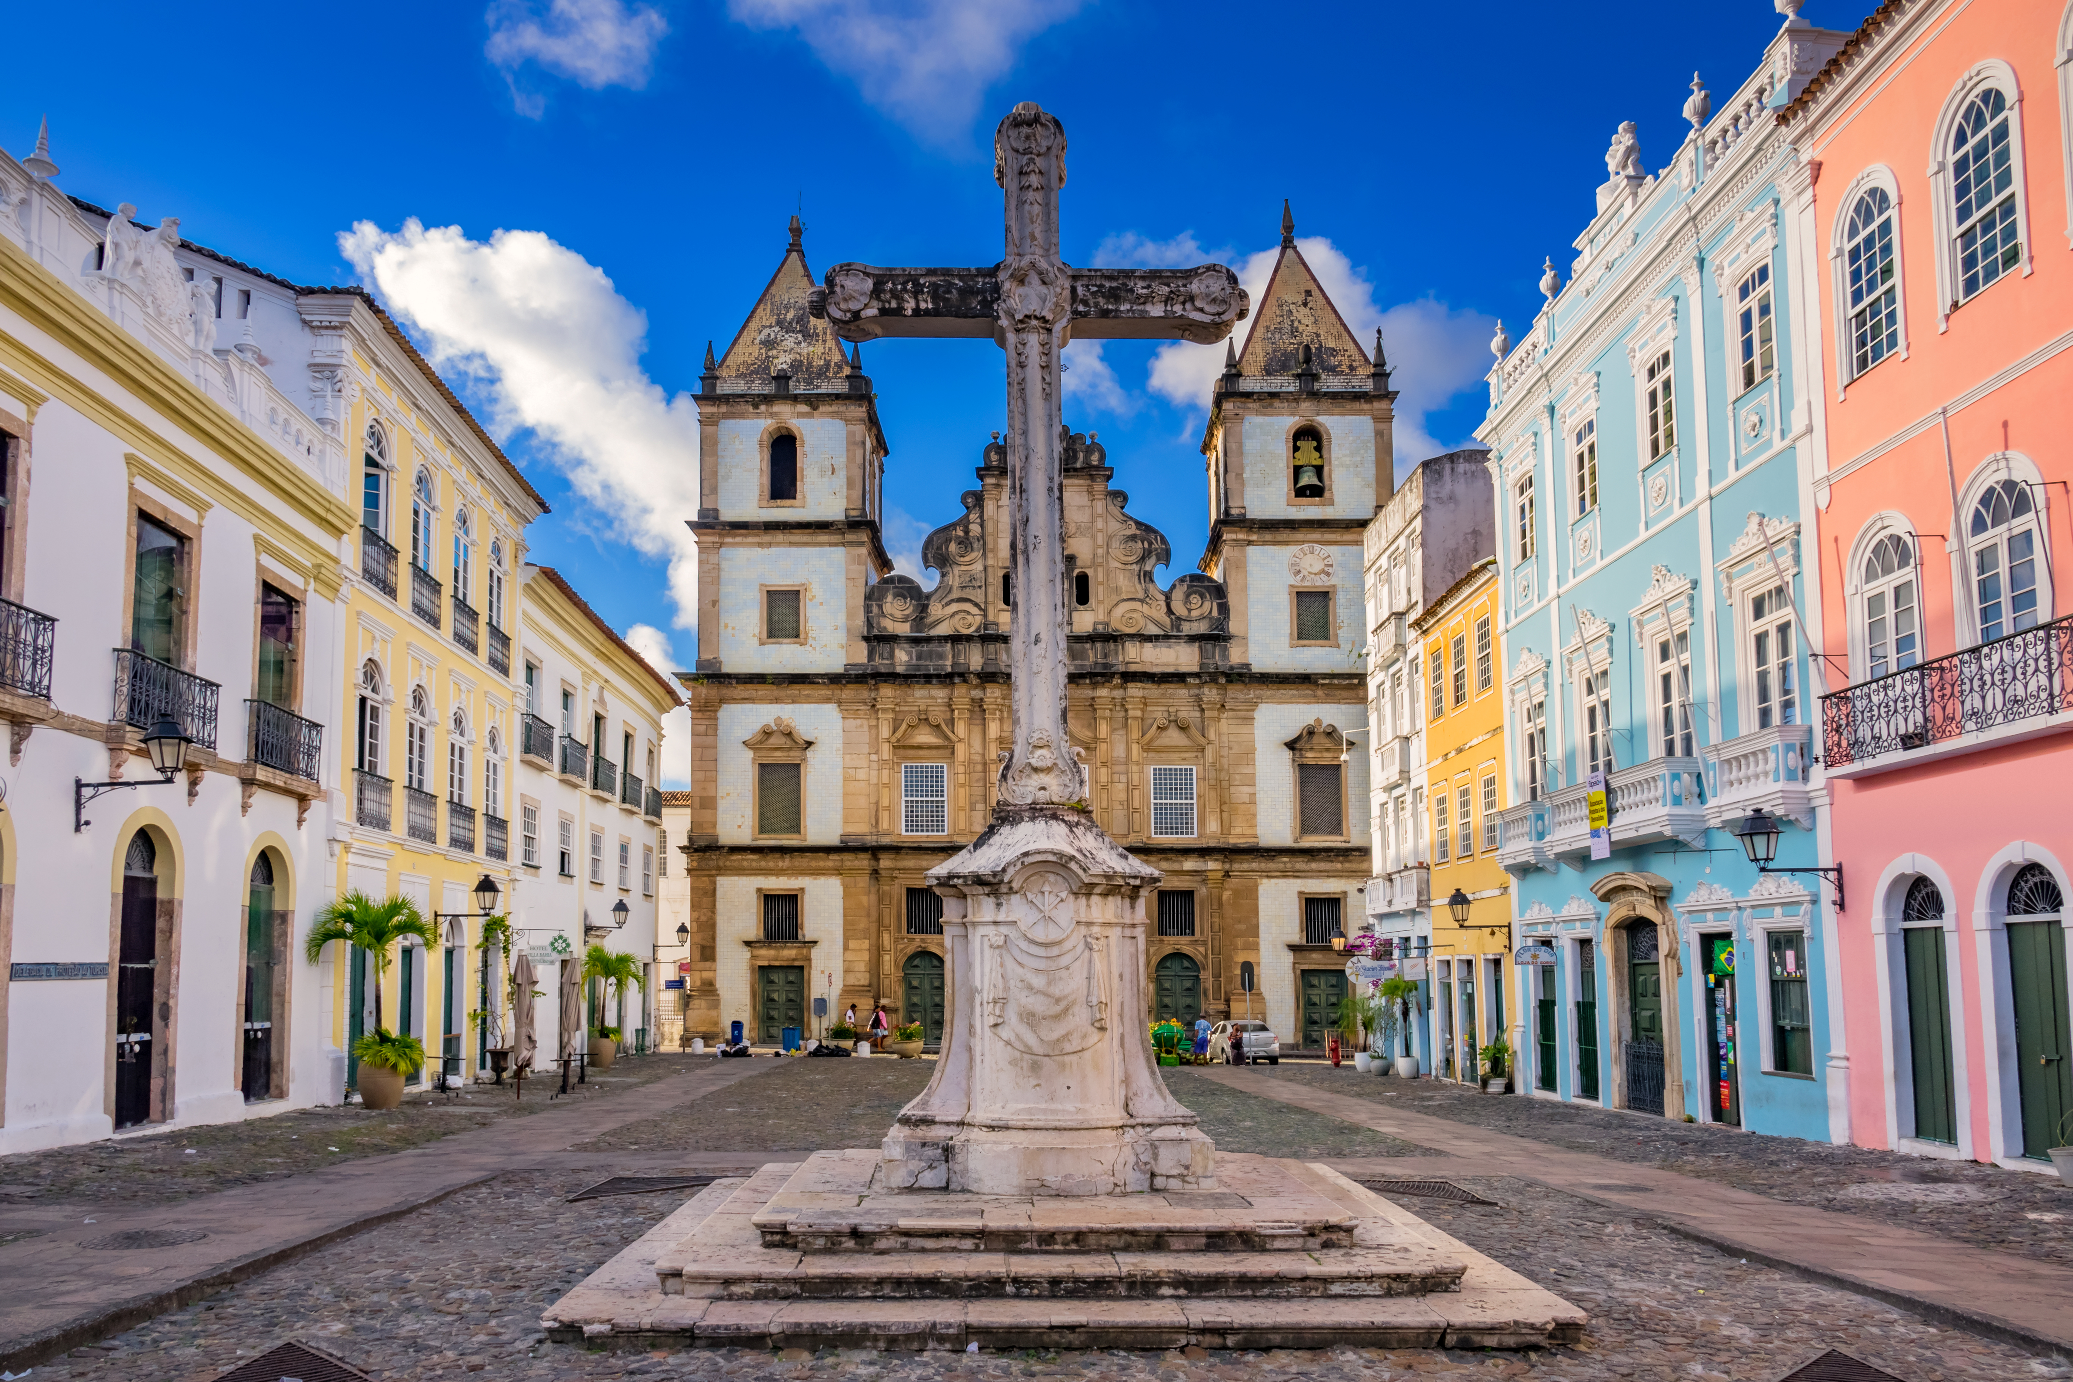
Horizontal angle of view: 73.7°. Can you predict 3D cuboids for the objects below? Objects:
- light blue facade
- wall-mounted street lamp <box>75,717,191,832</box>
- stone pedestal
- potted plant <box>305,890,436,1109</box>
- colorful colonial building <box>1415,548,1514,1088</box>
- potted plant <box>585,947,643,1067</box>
[{"bbox_3d":[12.366,-0.754,21.492,7.000,14.200,10.000,0,-11,-2],"label":"light blue facade"},{"bbox_3d":[-10.302,0.960,15.749,1.300,1.330,0.580,0,-11,-2],"label":"wall-mounted street lamp"},{"bbox_3d":[0.058,1.992,8.992,2.000,2.320,1.600,0,-11,-2],"label":"stone pedestal"},{"bbox_3d":[-10.021,4.638,20.823,1.800,3.100,1.800,0,-11,-2],"label":"potted plant"},{"bbox_3d":[10.002,3.000,28.183,3.000,9.800,4.800,0,-11,-2],"label":"colorful colonial building"},{"bbox_3d":[-11.469,8.531,37.128,1.500,3.150,1.500,0,-11,-2],"label":"potted plant"}]

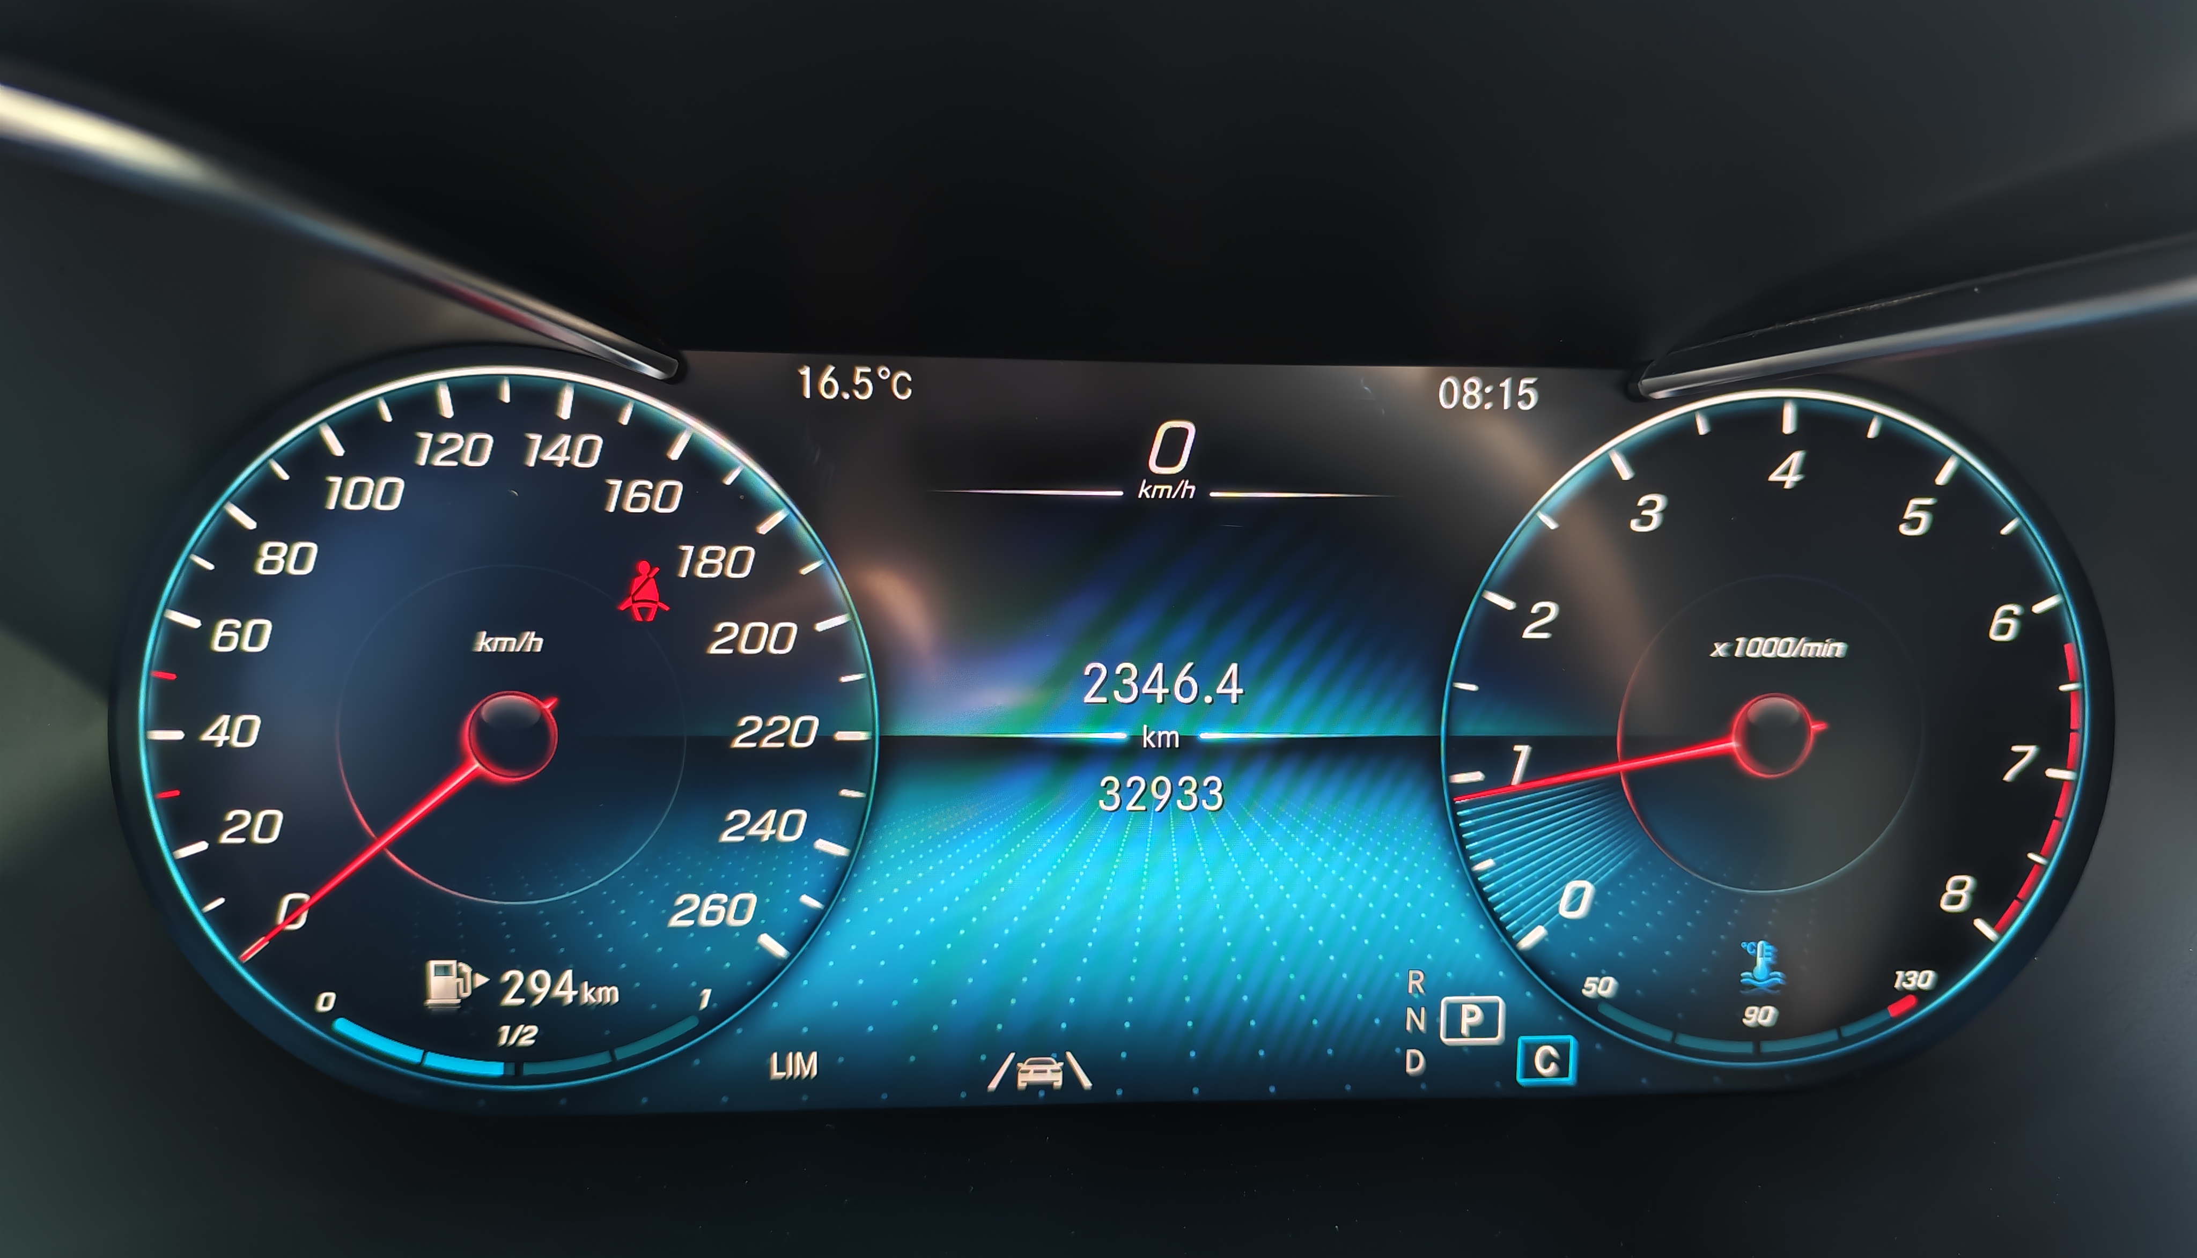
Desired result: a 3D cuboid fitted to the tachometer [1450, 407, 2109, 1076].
[{"bbox_3d":[0.103,0.016,0.233,0.104,0.104,0.012,0,5,-4],"label":"tachometer"}]

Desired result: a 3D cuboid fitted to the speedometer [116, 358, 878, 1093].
[{"bbox_3d":[-0.084,0.015,0.218,0.104,0.105,0.012,0,5,-4],"label":"speedometer"}]

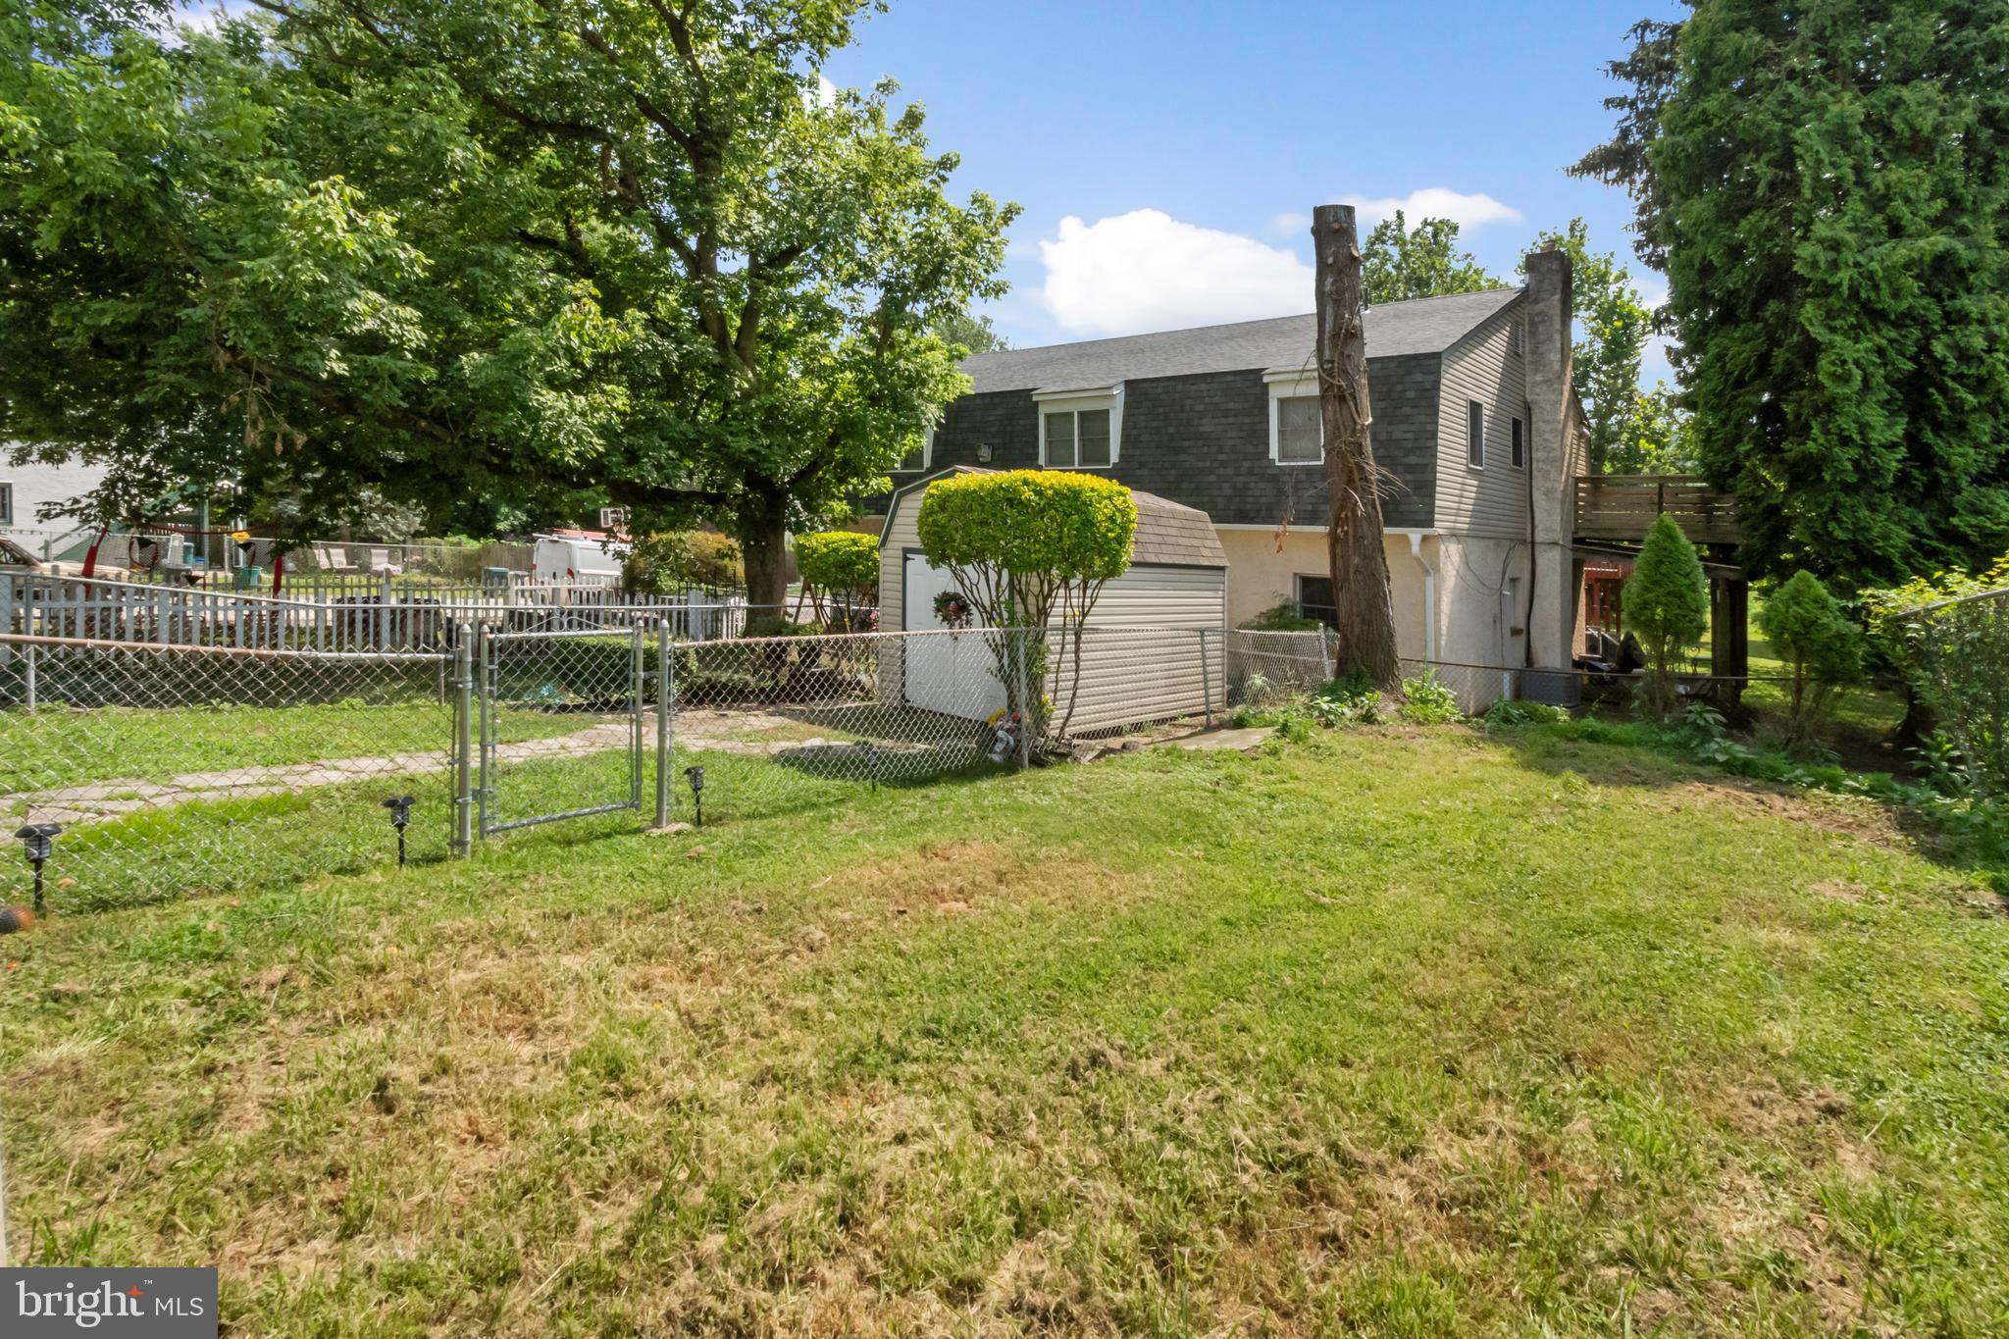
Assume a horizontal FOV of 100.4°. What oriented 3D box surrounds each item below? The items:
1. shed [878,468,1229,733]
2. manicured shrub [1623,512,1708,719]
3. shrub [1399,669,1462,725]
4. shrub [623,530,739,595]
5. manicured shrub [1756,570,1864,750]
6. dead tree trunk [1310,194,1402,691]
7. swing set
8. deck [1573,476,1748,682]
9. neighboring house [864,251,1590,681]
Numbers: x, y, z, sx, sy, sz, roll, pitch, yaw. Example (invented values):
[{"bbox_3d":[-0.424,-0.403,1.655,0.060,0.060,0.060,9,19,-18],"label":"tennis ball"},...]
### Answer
[{"bbox_3d":[0.820,-0.930,11.100,2.650,2.950,3.750,5,7,44],"label":"shed"},{"bbox_3d":[7.880,-0.620,10.000,0.850,2.400,0.850,4,6,38],"label":"manicured shrub"},{"bbox_3d":[5.460,0.340,10.700,0.730,0.700,0.680,3,5,27],"label":"shrub"},{"bbox_3d":[-7.500,-2.400,19.500,2.600,1.900,2.300,-1,5,-21],"label":"shrub"},{"bbox_3d":[8.250,-0.100,8.600,0.820,1.800,0.820,5,7,44],"label":"manicured shrub"},{"bbox_3d":[4.800,-2.800,11.300,1.000,6.500,0.850,3,5,23],"label":"dead tree trunk"},{"bbox_3d":[-13.300,-1.500,13.600,2.500,1.850,1.600,-3,6,-37],"label":"swing set"},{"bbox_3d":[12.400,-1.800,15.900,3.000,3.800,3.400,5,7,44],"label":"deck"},{"bbox_3d":[4.700,-3.750,20.200,13.800,8.300,9.300,5,7,44],"label":"neighboring house"}]

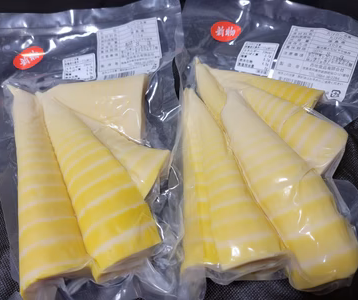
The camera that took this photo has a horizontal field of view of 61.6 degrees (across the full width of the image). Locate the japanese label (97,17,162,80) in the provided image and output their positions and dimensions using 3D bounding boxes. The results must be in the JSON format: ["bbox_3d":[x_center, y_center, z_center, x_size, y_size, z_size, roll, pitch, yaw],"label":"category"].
[{"bbox_3d":[-0.052,-0.106,0.312,0.069,0.004,0.065,-11,69,-4],"label":"japanese label"}]

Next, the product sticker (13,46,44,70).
[{"bbox_3d":[-0.153,-0.093,0.308,0.031,0.003,0.022,-21,70,-8],"label":"product sticker"}]

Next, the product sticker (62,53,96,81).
[{"bbox_3d":[-0.101,-0.082,0.303,0.034,0.002,0.029,-10,69,-4],"label":"product sticker"}]

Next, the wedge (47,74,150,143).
[{"bbox_3d":[-0.081,-0.041,0.283,0.099,0.030,0.069,2,69,1],"label":"wedge"}]

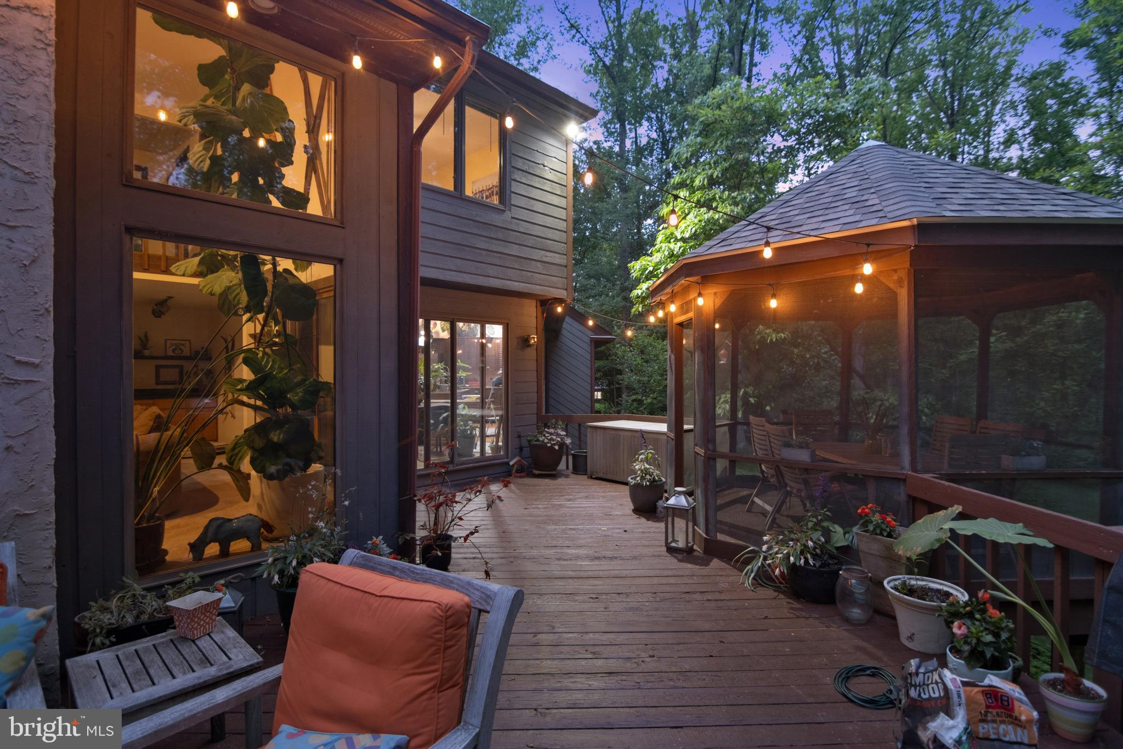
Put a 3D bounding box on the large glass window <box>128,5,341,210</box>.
[{"bbox_3d":[-2.088,-1.657,3.512,1.200,1.020,0.090,0,0,-45],"label":"large glass window"}]

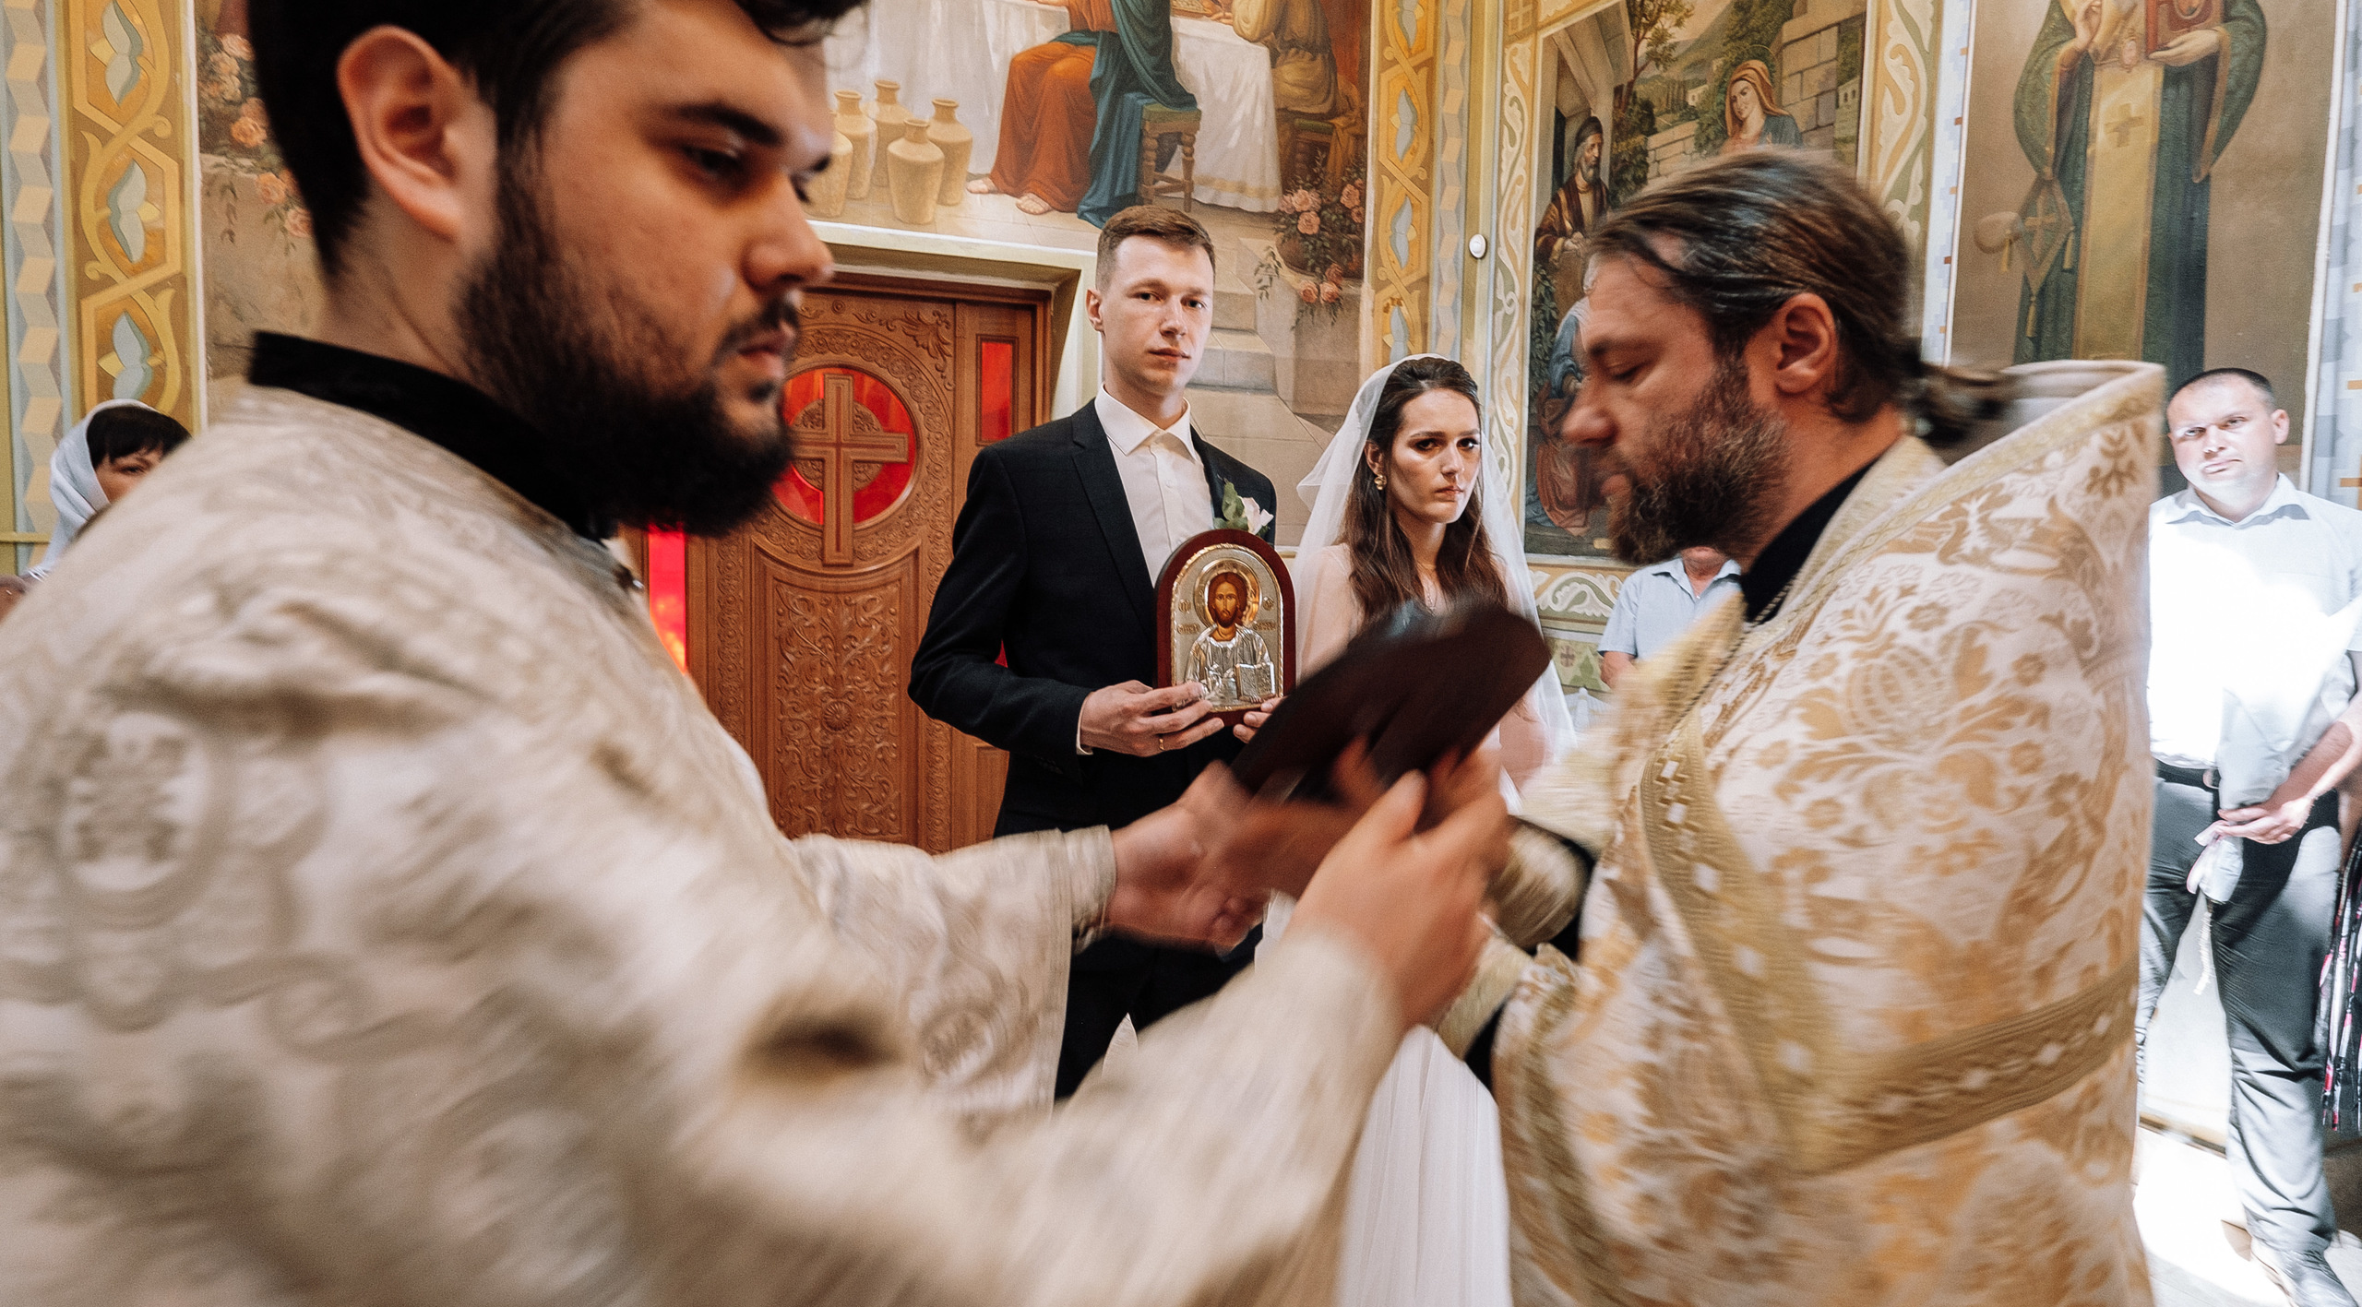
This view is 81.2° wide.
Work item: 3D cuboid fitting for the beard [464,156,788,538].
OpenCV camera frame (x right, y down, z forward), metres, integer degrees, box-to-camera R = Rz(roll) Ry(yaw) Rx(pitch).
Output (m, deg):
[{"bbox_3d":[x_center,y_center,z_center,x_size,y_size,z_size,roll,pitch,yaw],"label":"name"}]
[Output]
[{"bbox_3d":[-0.190,-0.106,0.510,0.120,0.135,0.145,9,4,-4],"label":"beard"}]

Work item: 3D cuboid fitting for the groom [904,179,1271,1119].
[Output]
[{"bbox_3d":[-0.070,0.320,1.870,0.560,1.830,0.400,-1,5,-24],"label":"groom"}]

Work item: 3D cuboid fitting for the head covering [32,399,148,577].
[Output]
[{"bbox_3d":[-1.910,-0.290,2.430,0.270,0.340,0.240,3,5,20],"label":"head covering"}]

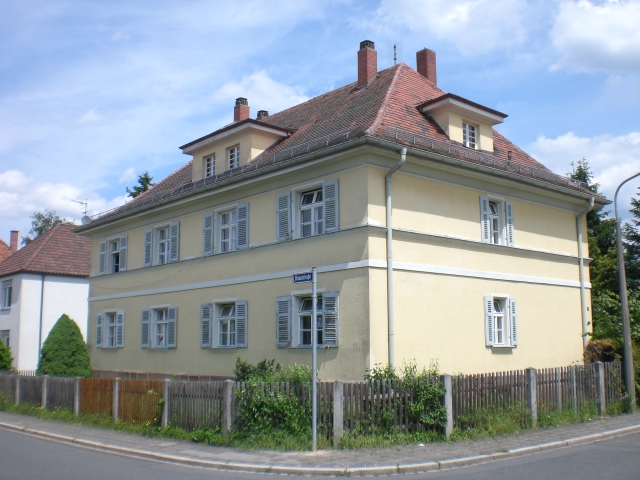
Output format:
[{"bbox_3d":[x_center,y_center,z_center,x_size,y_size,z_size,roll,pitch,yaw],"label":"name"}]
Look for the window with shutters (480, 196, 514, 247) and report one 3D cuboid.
[{"bbox_3d":[5.298,-0.532,21.041,1.598,1.404,0.204,7,-11,-41],"label":"window with shutters"}]

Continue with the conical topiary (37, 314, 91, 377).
[{"bbox_3d":[-8.938,3.908,24.305,1.900,2.650,1.900,7,-11,-41],"label":"conical topiary"}]

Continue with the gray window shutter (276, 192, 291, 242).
[{"bbox_3d":[-1.051,-0.660,19.839,0.061,1.384,0.580,7,-11,-41],"label":"gray window shutter"}]

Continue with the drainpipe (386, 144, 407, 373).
[{"bbox_3d":[1.888,0.833,17.352,0.173,6.197,0.488,7,-11,-41],"label":"drainpipe"}]

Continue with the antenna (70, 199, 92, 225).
[{"bbox_3d":[-15.919,-1.861,46.700,0.900,1.800,1.550,-8,-11,41],"label":"antenna"}]

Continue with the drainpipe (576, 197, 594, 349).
[{"bbox_3d":[8.995,1.713,23.555,0.173,6.218,0.488,7,-11,-41],"label":"drainpipe"}]

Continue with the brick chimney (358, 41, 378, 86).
[{"bbox_3d":[1.679,-6.096,24.526,0.519,1.830,0.427,7,-11,-41],"label":"brick chimney"}]

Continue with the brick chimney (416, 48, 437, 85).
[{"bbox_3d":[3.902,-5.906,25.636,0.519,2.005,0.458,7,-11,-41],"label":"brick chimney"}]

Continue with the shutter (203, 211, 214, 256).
[{"bbox_3d":[-3.638,-0.191,22.737,0.061,1.374,0.611,7,-11,-41],"label":"shutter"}]

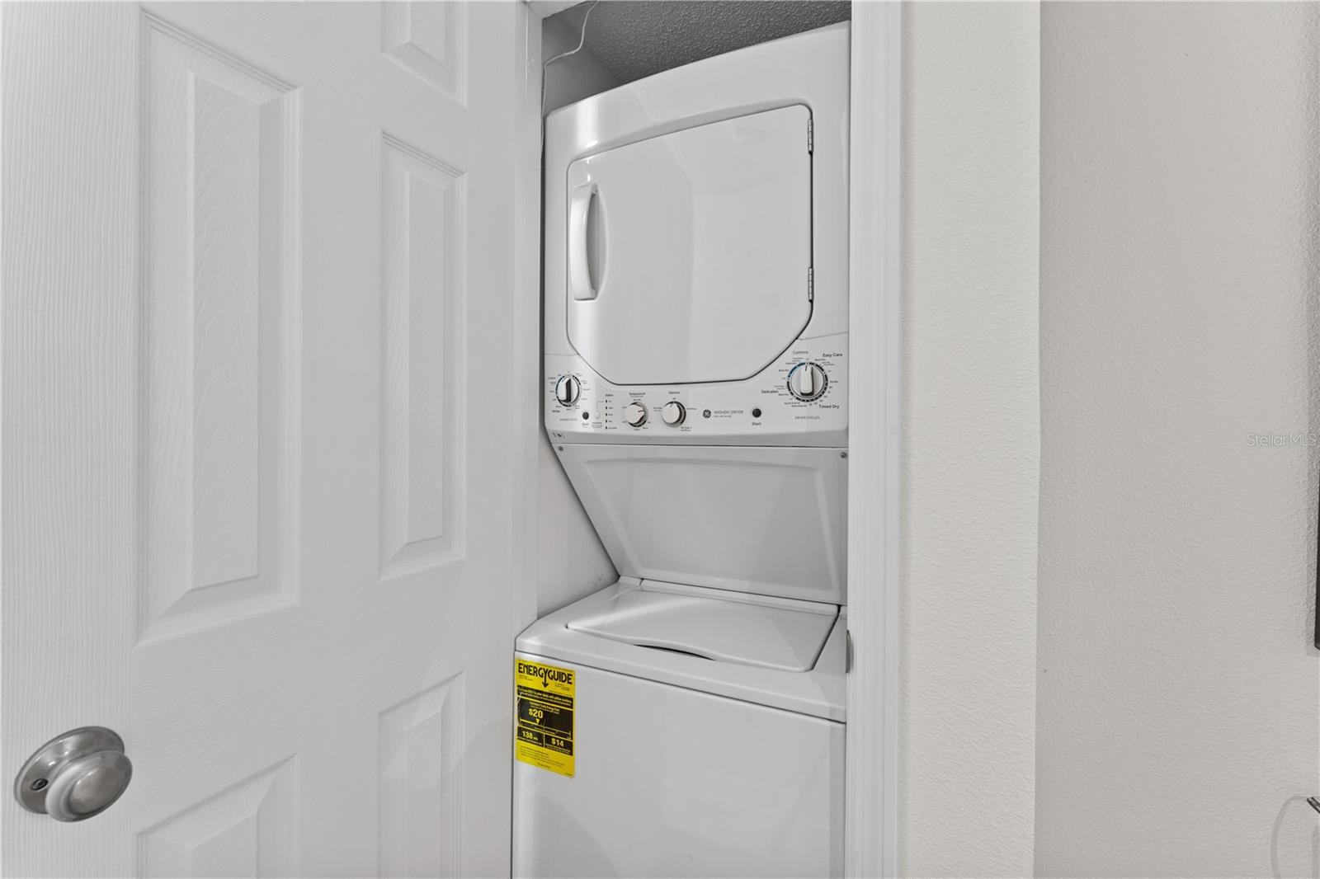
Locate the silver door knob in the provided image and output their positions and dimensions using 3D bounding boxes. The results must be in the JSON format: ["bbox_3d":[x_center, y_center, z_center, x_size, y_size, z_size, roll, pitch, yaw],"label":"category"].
[{"bbox_3d":[-0.508,0.300,0.452,0.062,0.068,0.068,1,0,30],"label":"silver door knob"}]

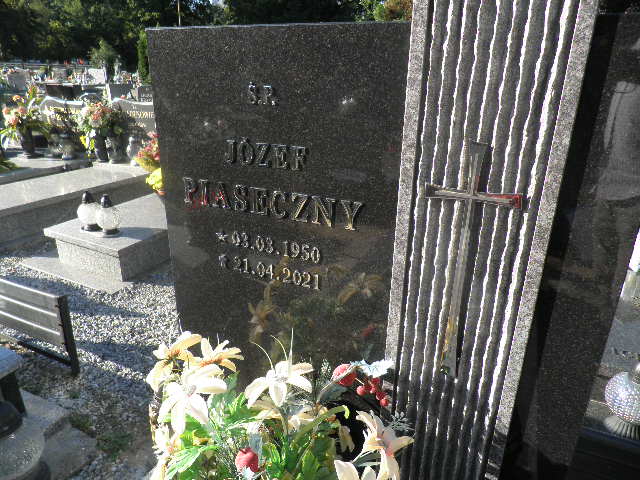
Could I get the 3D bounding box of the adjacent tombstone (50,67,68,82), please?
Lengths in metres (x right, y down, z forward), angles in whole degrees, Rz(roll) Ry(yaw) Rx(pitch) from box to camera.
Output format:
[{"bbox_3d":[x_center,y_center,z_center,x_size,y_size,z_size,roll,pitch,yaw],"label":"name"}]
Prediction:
[{"bbox_3d":[-11.064,-7.008,18.923,1.150,0.750,0.250,12,24,25],"label":"adjacent tombstone"}]

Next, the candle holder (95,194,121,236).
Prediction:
[{"bbox_3d":[-1.530,-0.175,3.206,0.163,0.290,0.163,12,24,25],"label":"candle holder"}]

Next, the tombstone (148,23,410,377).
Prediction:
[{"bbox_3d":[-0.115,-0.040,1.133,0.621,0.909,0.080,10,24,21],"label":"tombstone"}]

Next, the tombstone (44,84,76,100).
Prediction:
[{"bbox_3d":[-4.640,-2.536,8.170,1.000,0.650,0.200,12,24,25],"label":"tombstone"}]

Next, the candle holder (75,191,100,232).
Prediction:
[{"bbox_3d":[-1.727,-0.220,3.307,0.163,0.290,0.163,12,24,25],"label":"candle holder"}]

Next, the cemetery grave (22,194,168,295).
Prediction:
[{"bbox_3d":[-1.375,-0.140,3.798,0.970,0.260,1.850,12,24,25],"label":"cemetery grave"}]

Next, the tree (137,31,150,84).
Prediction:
[{"bbox_3d":[-8.398,-8.640,21.333,0.900,2.610,0.900,12,24,25],"label":"tree"}]

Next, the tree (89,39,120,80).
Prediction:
[{"bbox_3d":[-11.149,-9.126,22.836,1.650,2.280,1.650,12,24,25],"label":"tree"}]

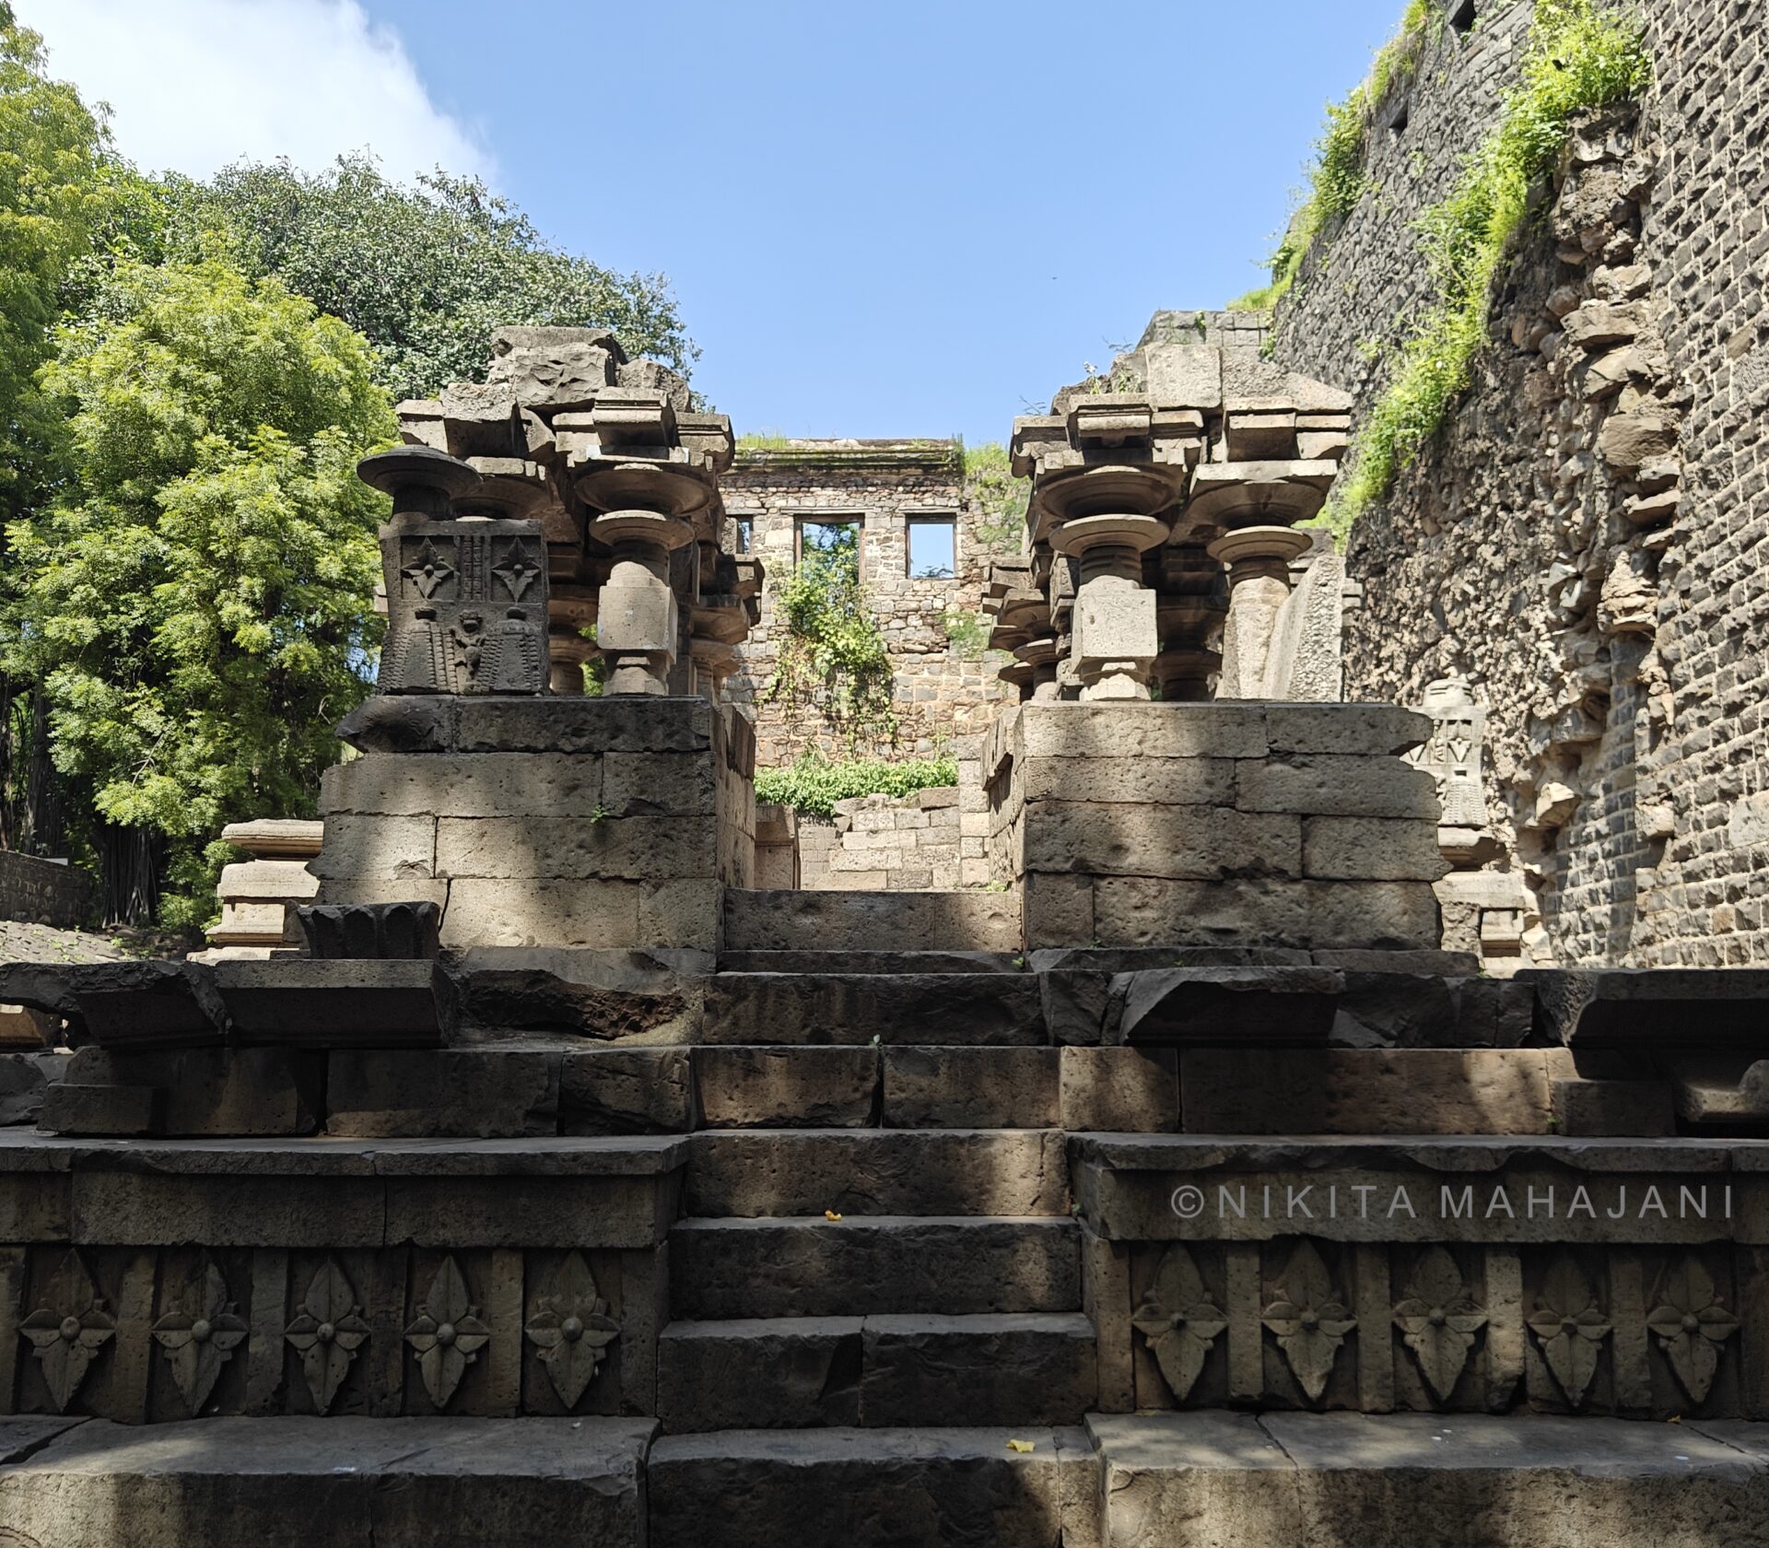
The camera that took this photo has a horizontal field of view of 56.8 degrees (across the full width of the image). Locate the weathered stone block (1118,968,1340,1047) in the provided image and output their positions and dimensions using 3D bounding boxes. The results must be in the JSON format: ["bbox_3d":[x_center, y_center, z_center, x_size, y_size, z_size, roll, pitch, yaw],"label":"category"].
[{"bbox_3d":[0.976,0.703,4.864,0.645,0.202,0.420,0,-7,0],"label":"weathered stone block"}]

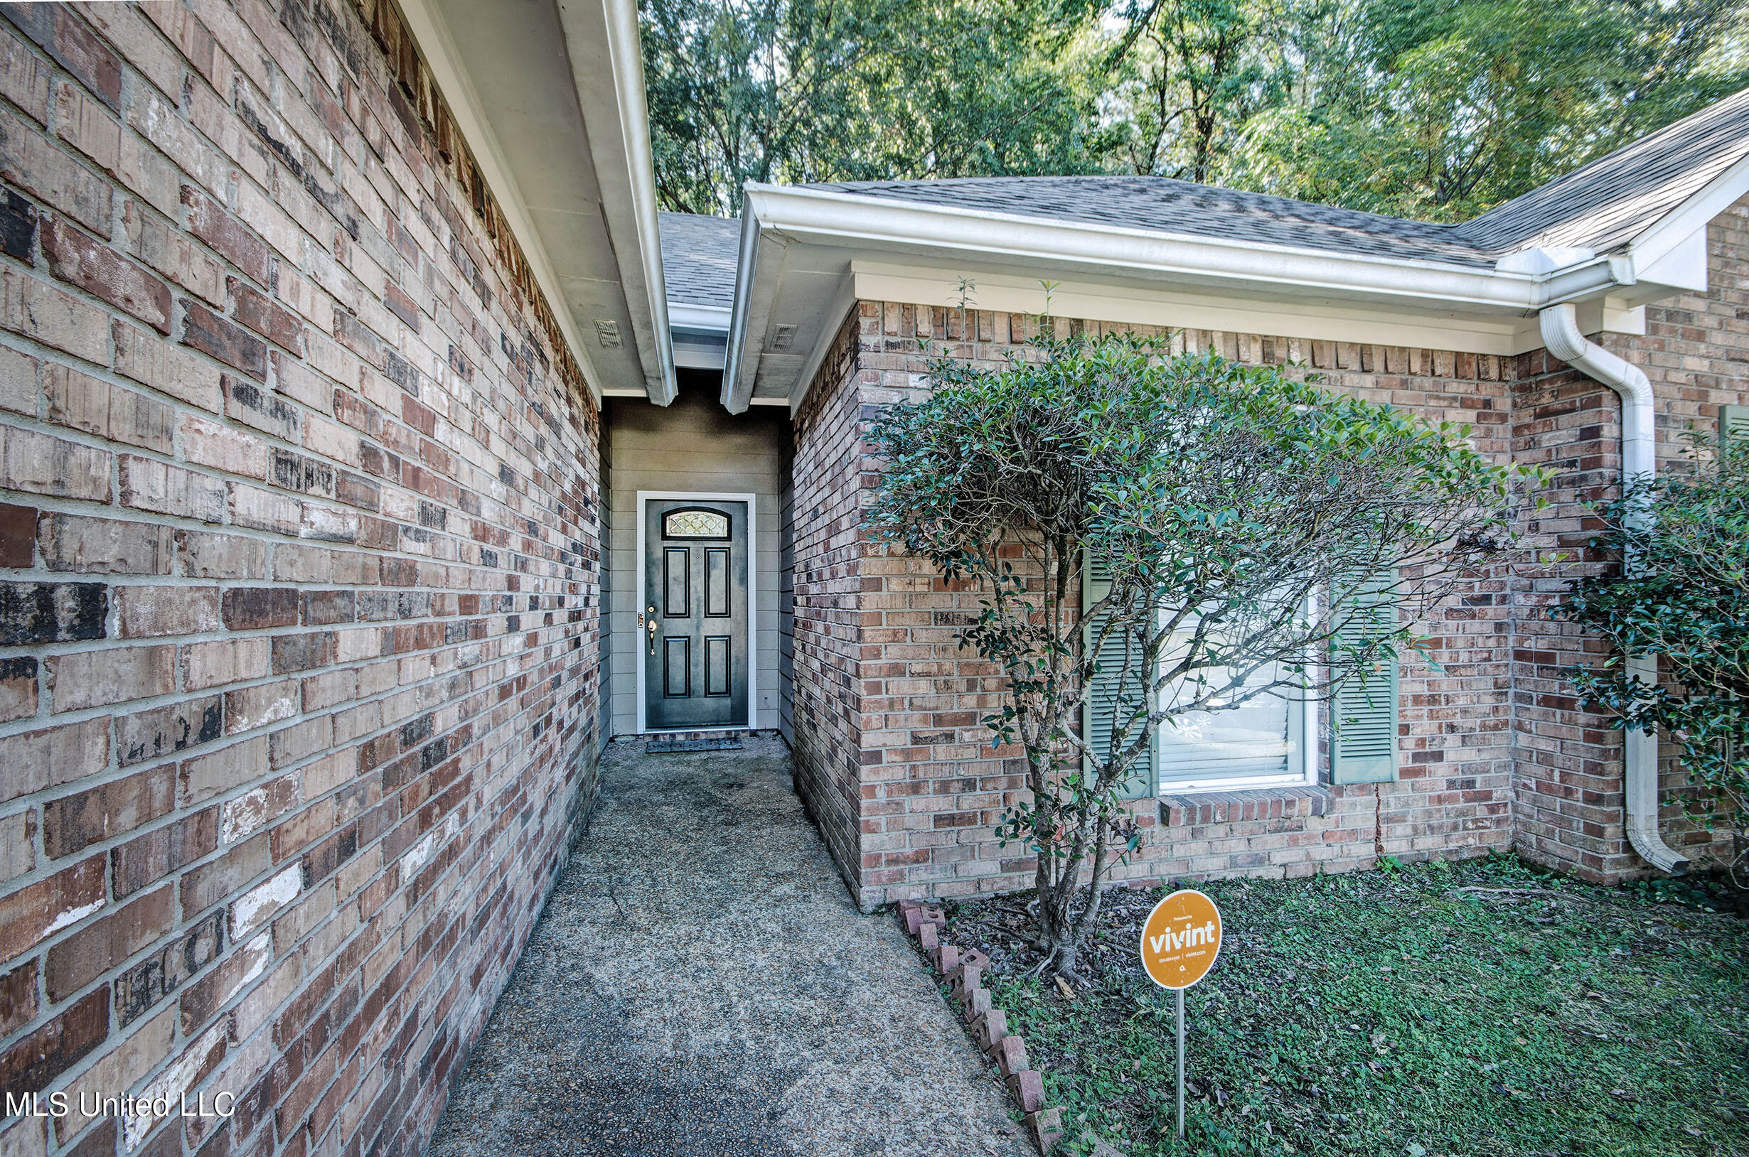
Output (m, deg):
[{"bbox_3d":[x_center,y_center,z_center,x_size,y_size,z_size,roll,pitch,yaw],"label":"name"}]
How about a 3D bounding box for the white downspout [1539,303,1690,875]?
[{"bbox_3d":[3.330,0.010,3.240,0.330,2.560,0.320,0,-1,-13],"label":"white downspout"}]

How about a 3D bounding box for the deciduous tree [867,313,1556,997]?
[{"bbox_3d":[1.280,0.220,2.650,2.450,2.200,1.200,0,-1,-13],"label":"deciduous tree"}]

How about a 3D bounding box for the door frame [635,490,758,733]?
[{"bbox_3d":[-1.576,0.298,6.460,1.040,2.150,0.150,0,-1,-13],"label":"door frame"}]

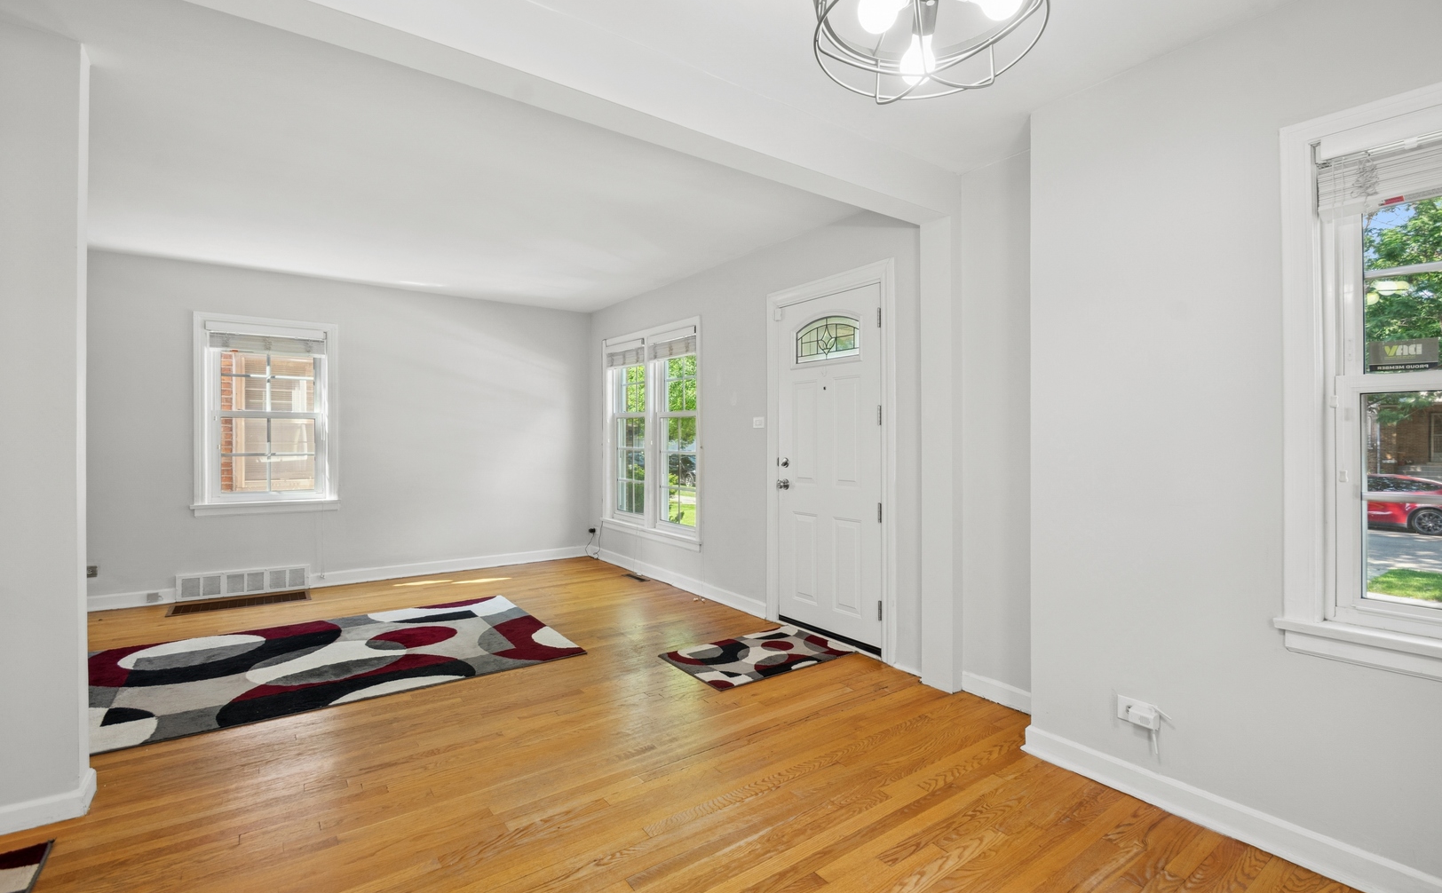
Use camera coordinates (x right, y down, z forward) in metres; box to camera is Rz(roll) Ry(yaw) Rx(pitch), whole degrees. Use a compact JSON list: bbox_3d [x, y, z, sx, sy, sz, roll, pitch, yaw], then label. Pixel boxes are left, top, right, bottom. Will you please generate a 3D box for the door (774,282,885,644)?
[{"bbox_3d":[0.614,0.103,3.517,0.049,1.961,0.802,0,0,-36],"label":"door"}]

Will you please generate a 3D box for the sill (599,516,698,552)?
[{"bbox_3d":[-0.641,0.740,5.103,0.078,0.078,1.653,0,0,-36],"label":"sill"}]

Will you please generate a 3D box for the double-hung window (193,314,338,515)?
[{"bbox_3d":[-3.481,-0.269,4.643,0.885,1.428,0.098,0,0,-33],"label":"double-hung window"}]

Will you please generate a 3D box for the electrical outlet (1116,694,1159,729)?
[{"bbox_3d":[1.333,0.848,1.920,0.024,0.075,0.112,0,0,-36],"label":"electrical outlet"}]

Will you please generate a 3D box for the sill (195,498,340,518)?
[{"bbox_3d":[-3.455,0.468,4.602,0.920,0.083,0.078,0,0,-33],"label":"sill"}]

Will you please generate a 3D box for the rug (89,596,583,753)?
[{"bbox_3d":[-2.169,1.116,3.197,2.353,0.012,1.570,0,0,-33],"label":"rug"}]

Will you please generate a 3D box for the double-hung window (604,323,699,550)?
[{"bbox_3d":[-0.626,-0.131,5.192,0.103,1.712,1.604,0,0,-36],"label":"double-hung window"}]

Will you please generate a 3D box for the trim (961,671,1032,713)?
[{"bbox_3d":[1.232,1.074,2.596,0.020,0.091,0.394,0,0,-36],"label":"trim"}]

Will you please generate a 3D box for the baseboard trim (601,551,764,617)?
[{"bbox_3d":[-0.507,1.065,4.980,0.022,0.104,2.715,0,0,-36],"label":"baseboard trim"}]

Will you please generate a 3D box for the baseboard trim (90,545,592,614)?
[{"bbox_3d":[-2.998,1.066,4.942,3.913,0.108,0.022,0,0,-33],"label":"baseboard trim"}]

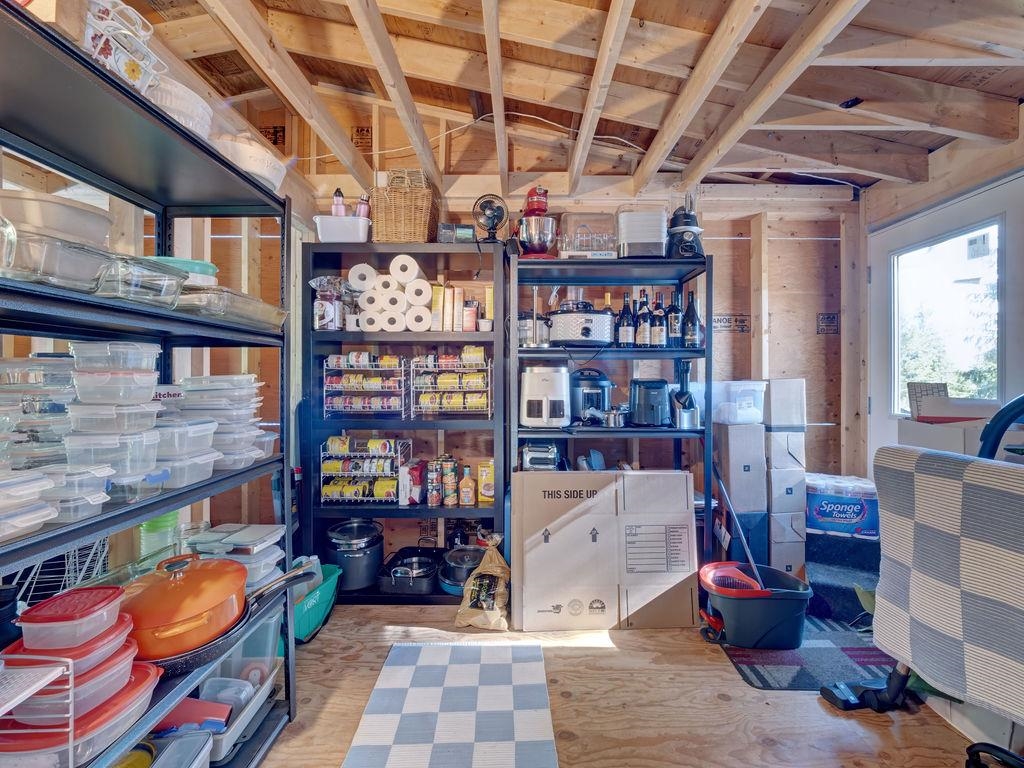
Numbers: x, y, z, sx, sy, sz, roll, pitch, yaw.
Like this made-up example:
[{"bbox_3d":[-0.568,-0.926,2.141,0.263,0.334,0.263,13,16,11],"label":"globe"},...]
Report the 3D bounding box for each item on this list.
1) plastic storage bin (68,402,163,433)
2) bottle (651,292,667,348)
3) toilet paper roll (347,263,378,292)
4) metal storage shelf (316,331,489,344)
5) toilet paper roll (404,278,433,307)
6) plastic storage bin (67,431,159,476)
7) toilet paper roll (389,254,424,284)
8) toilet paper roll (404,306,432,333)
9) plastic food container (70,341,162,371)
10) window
[{"bbox_3d":[-0.820,0.067,0.860,0.115,0.060,0.108,0,1,0],"label":"plastic storage bin"},{"bbox_3d":[0.770,-0.329,2.170,0.082,0.302,0.082,0,0,1],"label":"bottle"},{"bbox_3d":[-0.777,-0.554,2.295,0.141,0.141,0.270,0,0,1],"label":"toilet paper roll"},{"bbox_3d":[-0.548,-0.245,2.295,0.950,0.048,0.390,0,1,0],"label":"metal storage shelf"},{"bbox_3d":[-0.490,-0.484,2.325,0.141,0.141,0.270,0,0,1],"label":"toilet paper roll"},{"bbox_3d":[-0.867,0.150,0.906,0.132,0.084,0.093,0,0,-1],"label":"plastic storage bin"},{"bbox_3d":[-0.531,-0.566,2.185,0.139,0.139,0.270,0,-2,1],"label":"toilet paper roll"},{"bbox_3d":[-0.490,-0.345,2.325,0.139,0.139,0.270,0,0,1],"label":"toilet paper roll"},{"bbox_3d":[-0.893,-0.060,0.941,0.123,0.063,0.102,0,0,0],"label":"plastic food container"},{"bbox_3d":[2.140,-0.282,2.075,0.060,0.920,0.540,0,0,0],"label":"window"}]

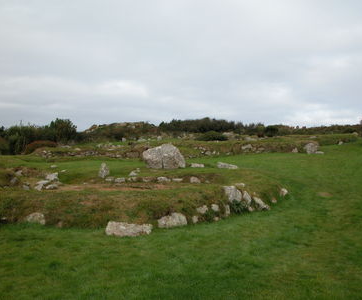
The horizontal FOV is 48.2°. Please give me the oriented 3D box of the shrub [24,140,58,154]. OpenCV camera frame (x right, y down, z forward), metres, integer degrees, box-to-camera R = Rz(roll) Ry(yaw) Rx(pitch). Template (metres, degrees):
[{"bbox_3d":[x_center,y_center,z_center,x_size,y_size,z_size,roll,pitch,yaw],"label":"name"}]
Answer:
[{"bbox_3d":[-9.696,-0.173,27.908,2.316,0.935,1.816,0,3,-10],"label":"shrub"}]

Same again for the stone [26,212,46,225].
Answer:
[{"bbox_3d":[-2.600,1.224,7.228,0.344,0.204,0.255,0,3,-10],"label":"stone"}]

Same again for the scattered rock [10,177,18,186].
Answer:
[{"bbox_3d":[-4.180,0.786,10.091,0.184,0.237,0.183,-1,3,-12],"label":"scattered rock"}]

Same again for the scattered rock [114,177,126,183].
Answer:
[{"bbox_3d":[-1.767,0.848,11.622,0.326,0.159,0.243,0,3,-4],"label":"scattered rock"}]

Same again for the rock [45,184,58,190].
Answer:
[{"bbox_3d":[-3.381,0.983,10.600,0.308,0.154,0.260,-1,3,-18],"label":"rock"}]

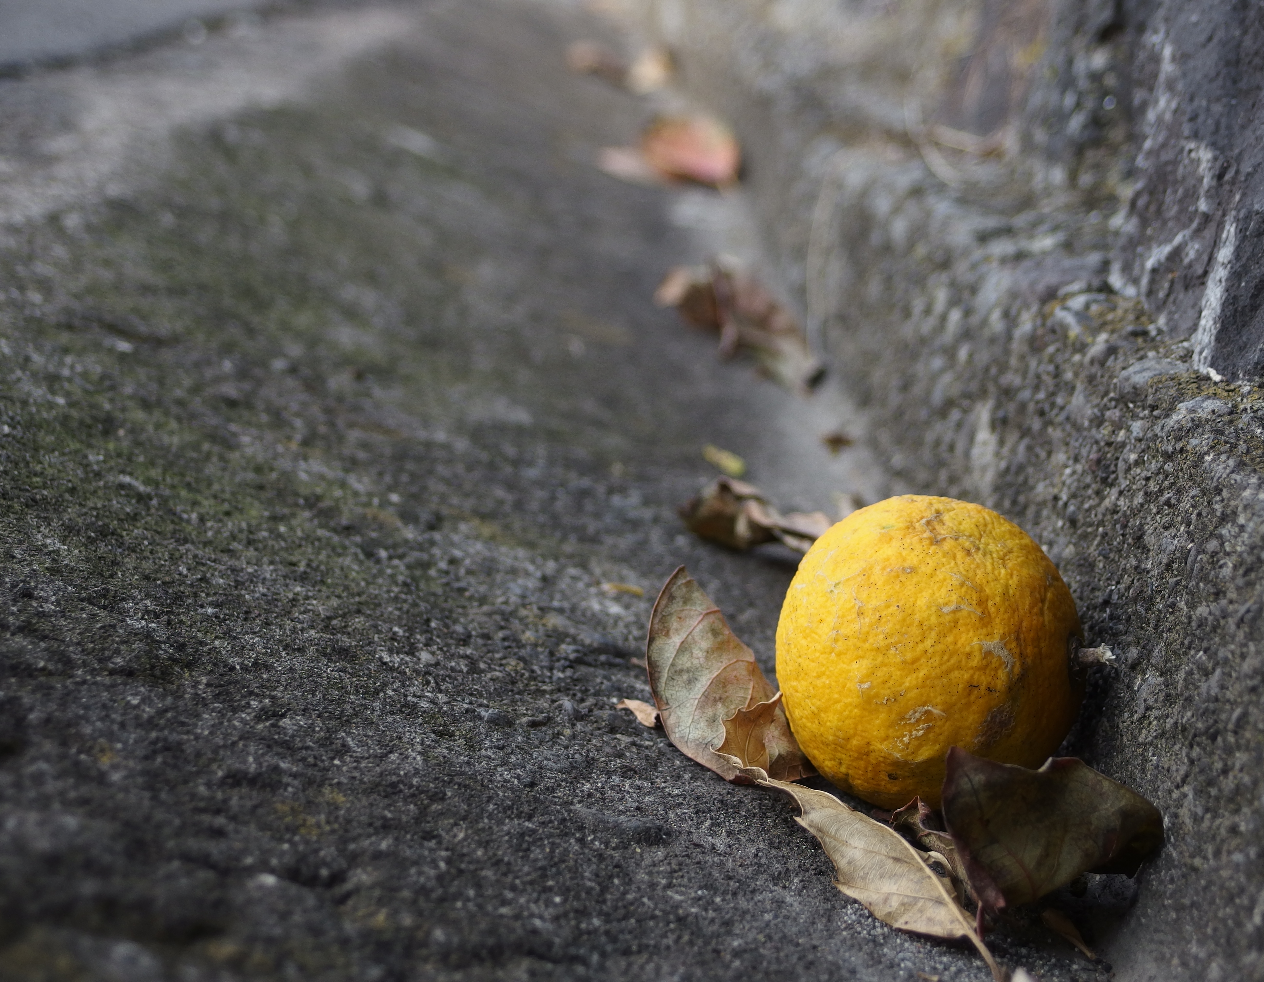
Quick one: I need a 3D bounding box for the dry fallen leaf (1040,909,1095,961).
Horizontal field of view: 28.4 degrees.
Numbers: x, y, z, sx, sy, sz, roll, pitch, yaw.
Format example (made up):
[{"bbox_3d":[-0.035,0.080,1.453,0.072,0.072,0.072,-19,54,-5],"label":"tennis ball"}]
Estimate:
[{"bbox_3d":[0.100,0.102,0.572,0.006,0.004,0.018,14,14,-32],"label":"dry fallen leaf"}]

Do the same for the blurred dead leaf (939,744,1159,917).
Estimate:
[{"bbox_3d":[0.094,0.076,0.556,0.047,0.032,0.028,1,13,6],"label":"blurred dead leaf"}]

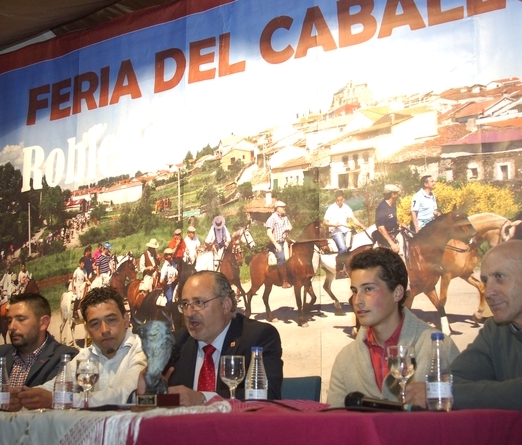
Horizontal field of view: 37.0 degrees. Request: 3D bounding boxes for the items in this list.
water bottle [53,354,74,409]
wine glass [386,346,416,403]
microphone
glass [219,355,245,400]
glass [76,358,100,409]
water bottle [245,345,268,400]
[{"bbox_3d":[-0.674,0.550,2.690,0.065,0.193,0.065,0,-13,0],"label":"water bottle"},{"bbox_3d":[0.366,0.400,2.020,0.073,0.160,0.073,0,-13,0],"label":"wine glass"},{"bbox_3d":[0.315,0.460,1.980,0.205,0.048,0.048,7,-13,-3],"label":"microphone"},{"bbox_3d":[-0.082,0.474,2.300,0.073,0.160,0.073,0,-13,0],"label":"glass"},{"bbox_3d":[-0.548,0.515,2.470,0.073,0.160,0.073,0,-13,0],"label":"glass"},{"bbox_3d":[-0.011,0.455,2.250,0.065,0.193,0.065,0,-13,0],"label":"water bottle"}]

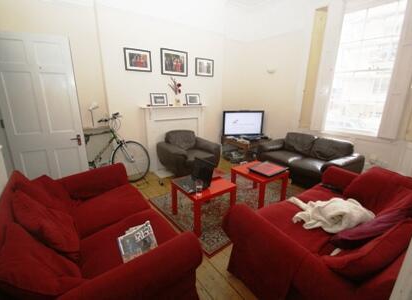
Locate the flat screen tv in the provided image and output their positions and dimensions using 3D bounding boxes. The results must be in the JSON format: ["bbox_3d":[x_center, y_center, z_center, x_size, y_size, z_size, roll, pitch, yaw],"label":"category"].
[{"bbox_3d":[0.959,-0.644,4.689,1.040,0.630,0.110,-3,15,-14],"label":"flat screen tv"}]

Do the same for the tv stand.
[{"bbox_3d":[0.938,-0.034,4.632,0.680,0.490,0.880,-10,18,-36],"label":"tv stand"}]

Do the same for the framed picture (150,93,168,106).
[{"bbox_3d":[-0.879,-0.947,3.539,0.315,0.230,0.025,-10,9,-36],"label":"framed picture"}]

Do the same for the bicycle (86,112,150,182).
[{"bbox_3d":[-1.800,-0.001,3.215,1.680,1.120,0.570,-2,15,-9],"label":"bicycle"}]

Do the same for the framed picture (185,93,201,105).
[{"bbox_3d":[-0.274,-1.071,3.973,0.310,0.230,0.025,-10,9,-36],"label":"framed picture"}]

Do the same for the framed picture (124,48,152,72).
[{"bbox_3d":[-1.161,-1.544,3.216,0.437,0.338,0.030,-8,17,-29],"label":"framed picture"}]

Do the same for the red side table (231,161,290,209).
[{"bbox_3d":[0.749,0.498,2.680,0.550,0.450,0.550,-10,18,-35],"label":"red side table"}]

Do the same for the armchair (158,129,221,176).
[{"bbox_3d":[-0.305,0.092,3.504,0.960,0.810,0.860,-9,17,-31],"label":"armchair"}]

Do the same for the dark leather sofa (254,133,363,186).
[{"bbox_3d":[1.786,0.166,3.402,0.900,0.760,1.530,-10,18,-36],"label":"dark leather sofa"}]

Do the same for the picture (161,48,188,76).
[{"bbox_3d":[-0.585,-1.645,3.533,0.530,0.438,0.030,-8,17,-29],"label":"picture"}]

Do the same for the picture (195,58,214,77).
[{"bbox_3d":[-0.019,-1.701,3.854,0.430,0.332,0.030,-8,17,-29],"label":"picture"}]

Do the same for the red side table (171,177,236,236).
[{"bbox_3d":[-0.031,0.604,2.252,0.550,0.450,0.550,-10,18,-35],"label":"red side table"}]

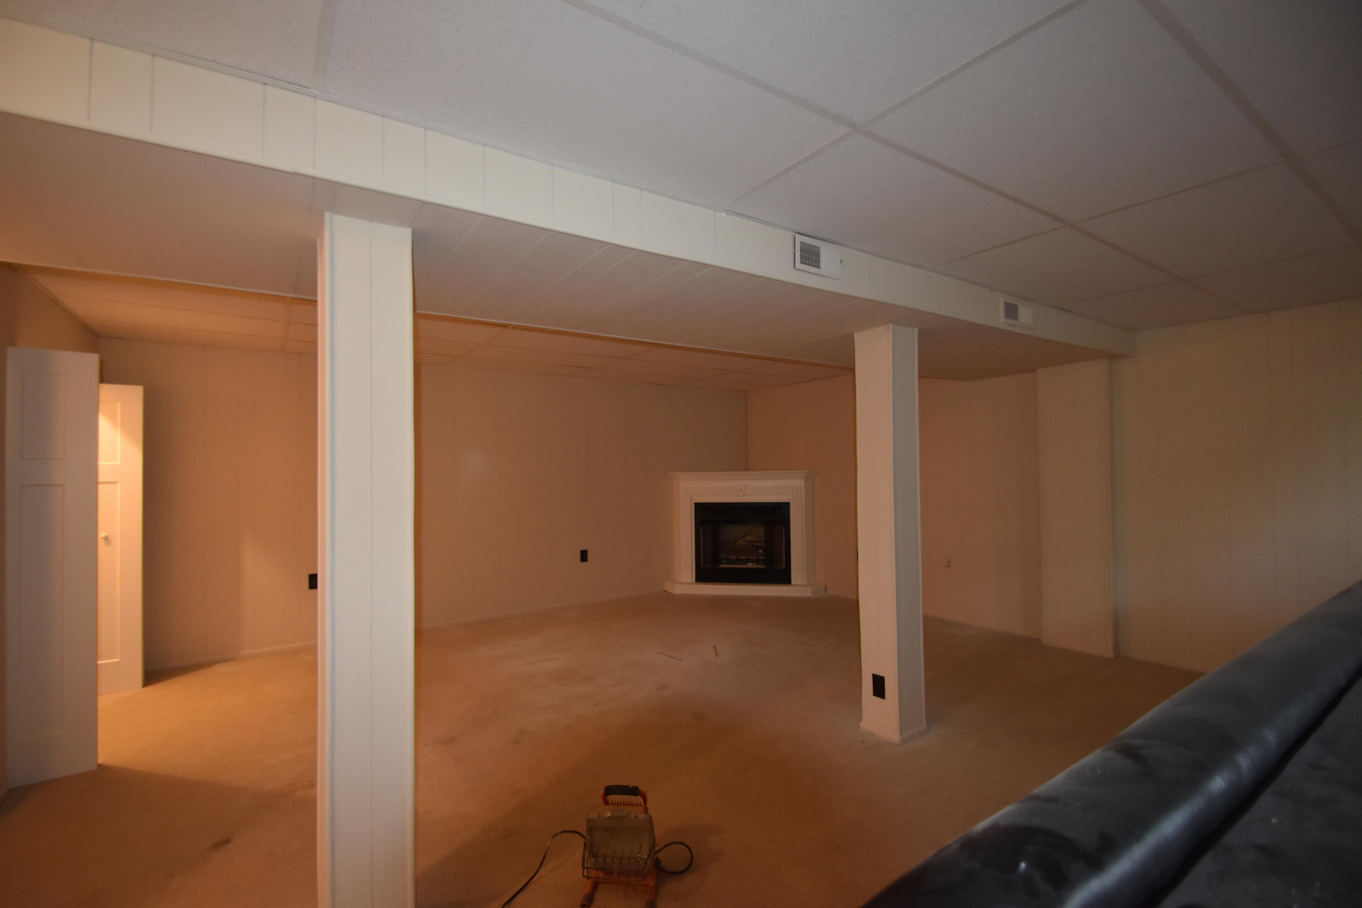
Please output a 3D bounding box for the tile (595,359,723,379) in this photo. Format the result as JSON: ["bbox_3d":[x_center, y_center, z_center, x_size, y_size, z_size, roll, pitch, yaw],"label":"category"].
[{"bbox_3d":[-0.139,-0.826,5.546,1.190,0.022,0.580,0,-1,-33],"label":"tile"}]

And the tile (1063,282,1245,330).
[{"bbox_3d":[2.898,-0.886,3.443,1.180,0.022,0.550,0,-1,-33],"label":"tile"}]

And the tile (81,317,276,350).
[{"bbox_3d":[-3.424,-0.827,3.996,1.030,0.022,0.560,0,-1,-33],"label":"tile"}]

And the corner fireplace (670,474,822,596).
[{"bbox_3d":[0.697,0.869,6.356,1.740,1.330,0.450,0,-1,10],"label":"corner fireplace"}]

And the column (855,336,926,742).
[{"bbox_3d":[1.143,0.423,3.089,0.240,2.170,0.255,0,-1,-33],"label":"column"}]

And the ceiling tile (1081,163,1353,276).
[{"bbox_3d":[2.204,-0.894,2.292,1.190,0.022,0.565,0,-1,-33],"label":"ceiling tile"}]

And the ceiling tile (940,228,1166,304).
[{"bbox_3d":[1.867,-0.888,2.753,1.190,0.022,0.535,0,-1,-33],"label":"ceiling tile"}]

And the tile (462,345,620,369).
[{"bbox_3d":[-1.167,-0.830,4.834,1.190,0.022,0.575,0,-1,-33],"label":"tile"}]

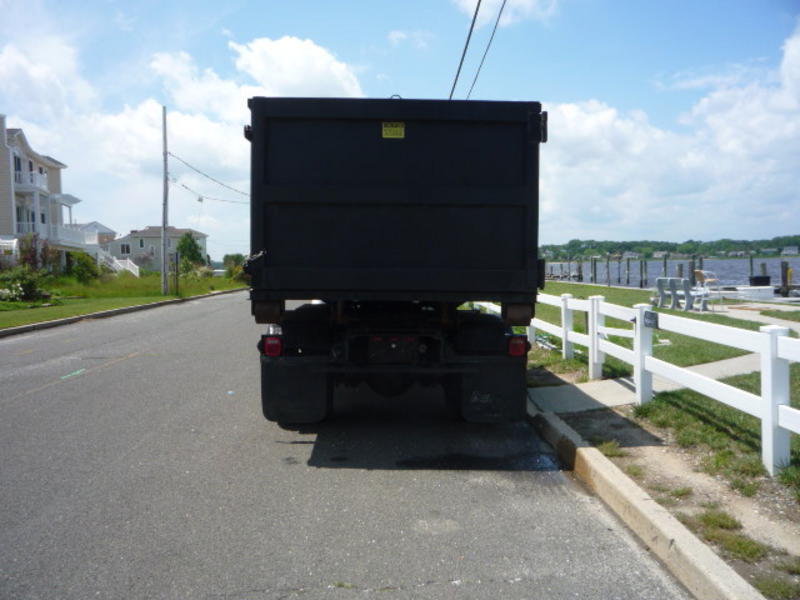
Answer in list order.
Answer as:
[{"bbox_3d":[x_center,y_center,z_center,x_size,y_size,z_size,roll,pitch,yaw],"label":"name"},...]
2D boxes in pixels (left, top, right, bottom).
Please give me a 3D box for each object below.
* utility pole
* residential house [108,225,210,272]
[{"bbox_3d":[-10.938,-4.615,32.257,0.260,8.790,0.260,1,3,0],"label":"utility pole"},{"bbox_3d":[-37.303,-7.540,108.018,12.800,7.600,9.600,-1,3,-2],"label":"residential house"}]

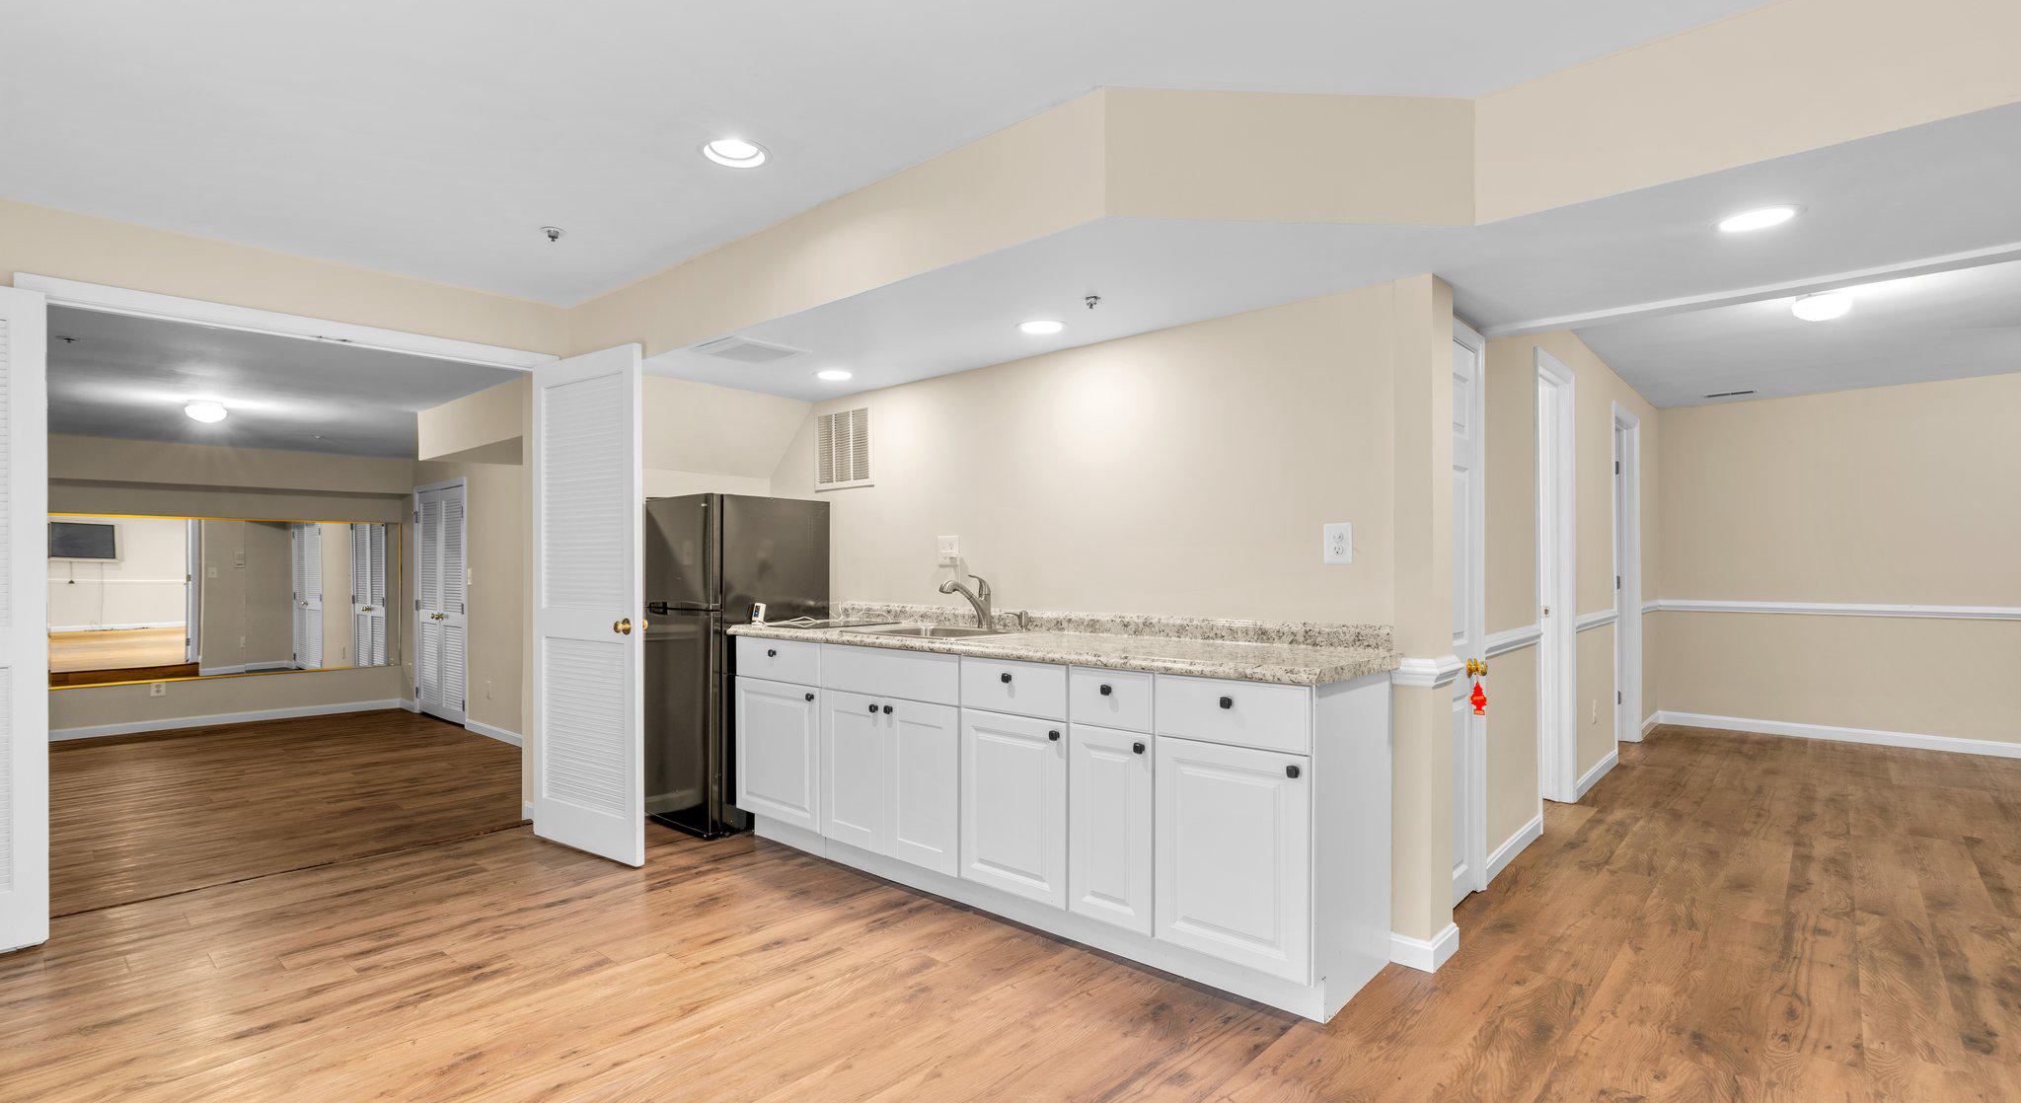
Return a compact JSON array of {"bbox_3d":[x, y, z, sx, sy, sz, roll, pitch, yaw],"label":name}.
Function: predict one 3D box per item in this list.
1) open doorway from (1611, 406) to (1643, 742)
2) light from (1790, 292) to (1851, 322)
[{"bbox_3d":[3.793,0.196,5.611,0.130,2.110,0.950,-1,-1,42],"label":"open doorway"},{"bbox_3d":[3.309,-1.009,3.677,0.195,0.105,0.195,-1,-1,41],"label":"light"}]

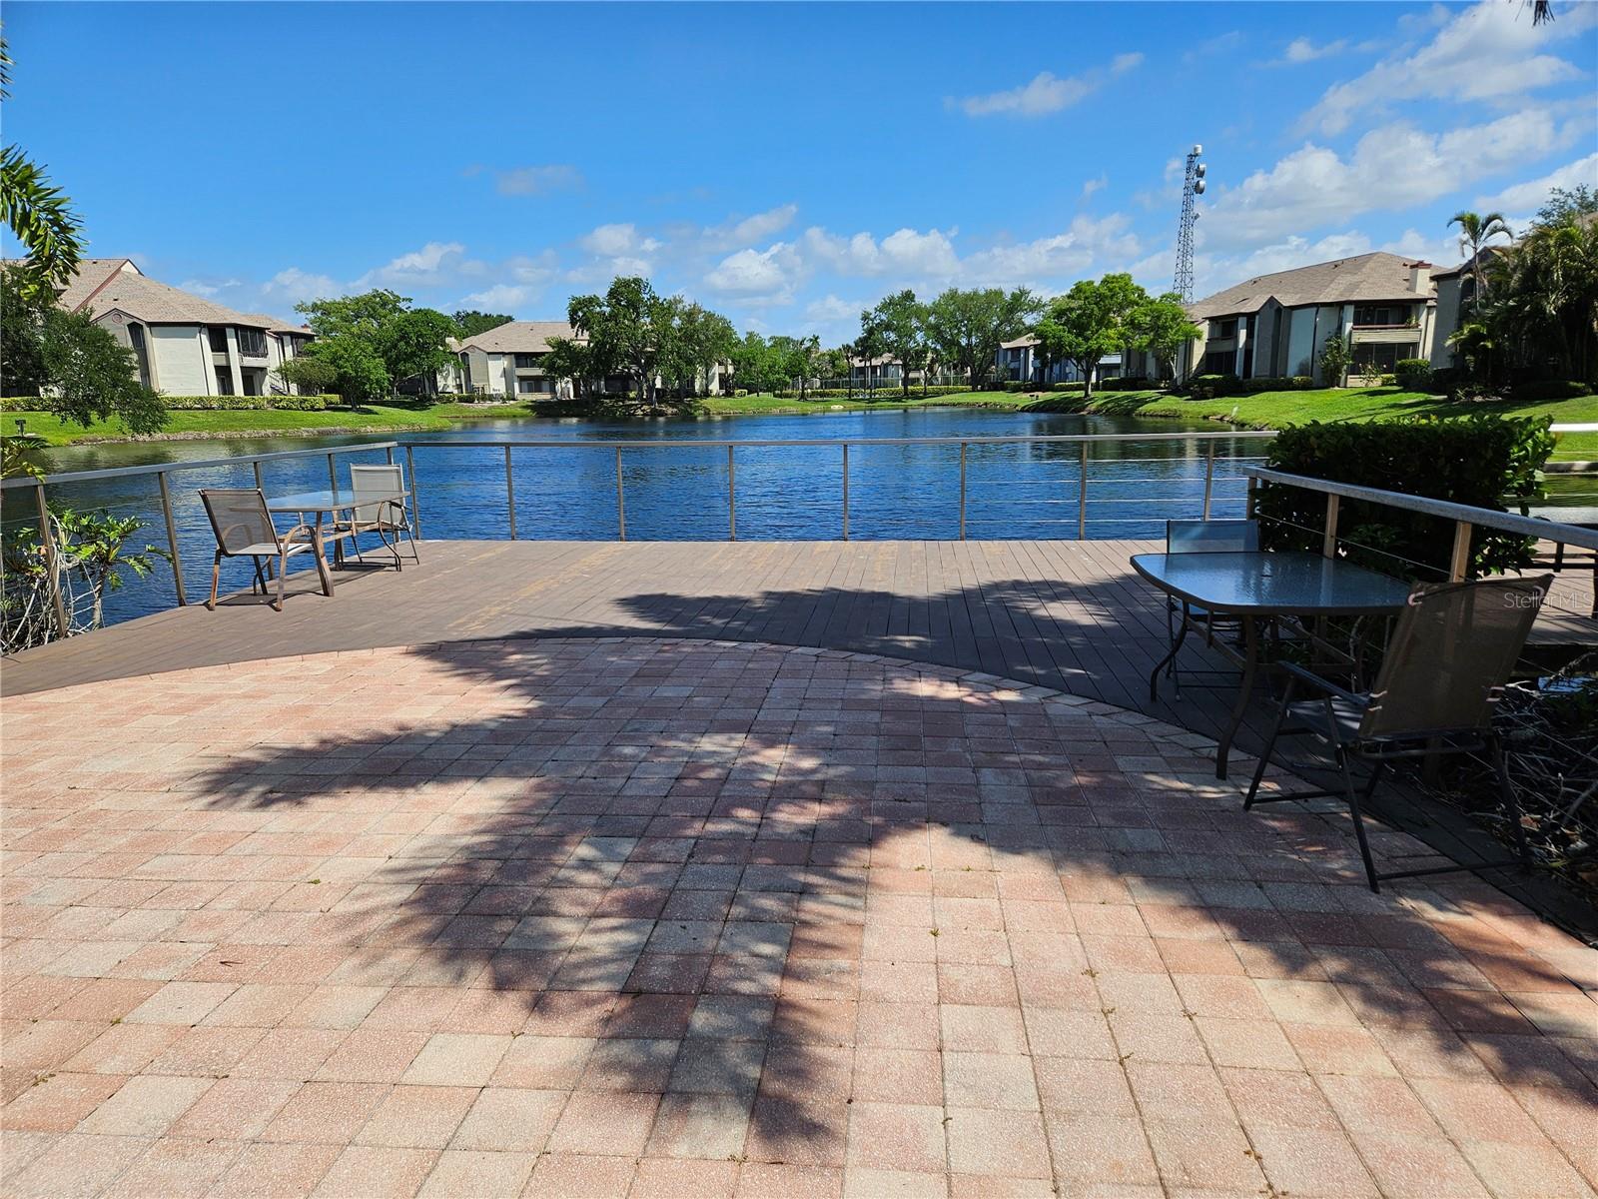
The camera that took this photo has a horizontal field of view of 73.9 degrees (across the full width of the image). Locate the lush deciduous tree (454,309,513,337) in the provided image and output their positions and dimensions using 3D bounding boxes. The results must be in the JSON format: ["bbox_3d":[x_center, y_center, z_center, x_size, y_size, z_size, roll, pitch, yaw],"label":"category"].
[{"bbox_3d":[-47.690,-36.967,160.000,10.535,12.837,10.000,-1,12,0],"label":"lush deciduous tree"}]

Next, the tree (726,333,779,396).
[{"bbox_3d":[-5.236,-26.968,122.000,6.025,7.425,5.500,-1,12,0],"label":"tree"}]

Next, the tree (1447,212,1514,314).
[{"bbox_3d":[33.413,-14.551,52.000,3.179,8.678,3.300,-1,12,0],"label":"tree"}]

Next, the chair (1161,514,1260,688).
[{"bbox_3d":[2.153,0.020,5.421,0.530,0.850,0.600,1,12,12],"label":"chair"}]

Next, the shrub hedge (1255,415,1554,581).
[{"bbox_3d":[3.566,-0.521,6.400,1.450,1.150,0.800,0,12,7],"label":"shrub hedge"}]

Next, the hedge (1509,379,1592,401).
[{"bbox_3d":[34.060,-9.453,48.000,3.725,0.997,1.600,-1,12,0],"label":"hedge"}]

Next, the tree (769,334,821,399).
[{"bbox_3d":[-0.381,-23.683,108.000,5.206,6.452,5.000,-1,12,0],"label":"tree"}]

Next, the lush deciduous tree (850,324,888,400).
[{"bbox_3d":[7.111,-24.127,108.000,3.937,7.562,3.800,-1,12,0],"label":"lush deciduous tree"}]

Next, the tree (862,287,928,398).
[{"bbox_3d":[10.547,-27.719,115.000,7.437,11.182,6.800,-1,12,0],"label":"tree"}]

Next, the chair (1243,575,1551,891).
[{"bbox_3d":[1.906,0.352,3.432,0.575,0.915,0.710,-4,12,-13],"label":"chair"}]

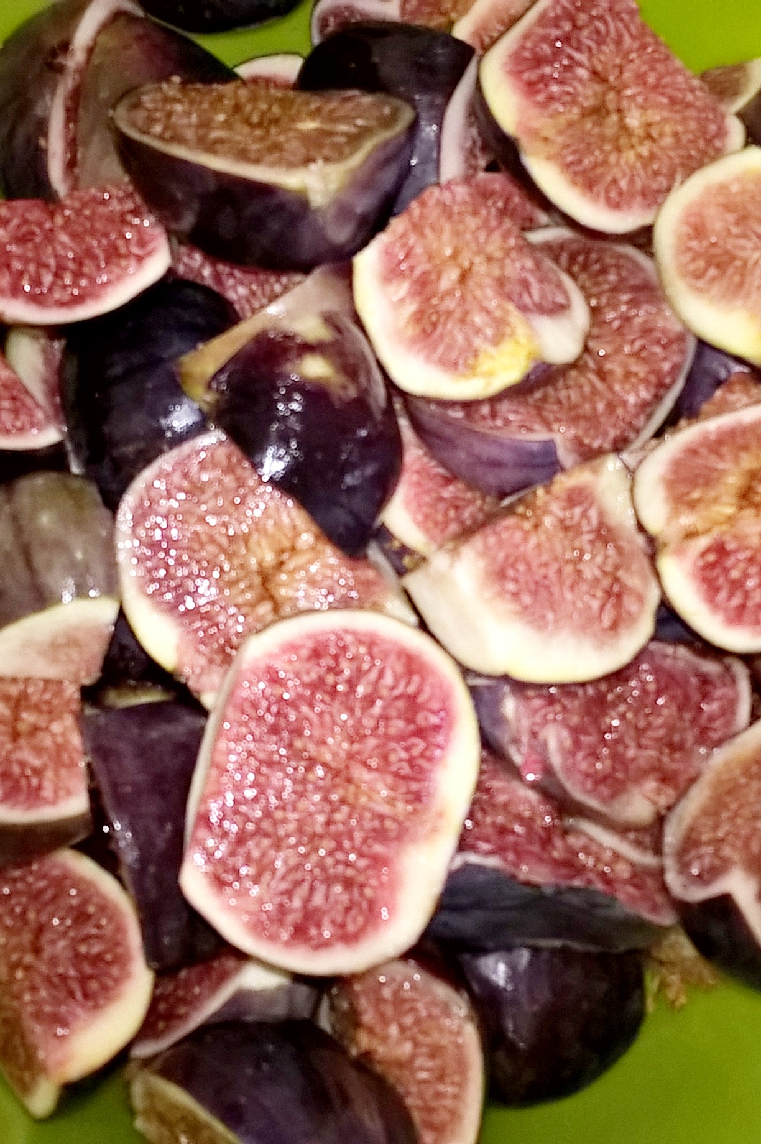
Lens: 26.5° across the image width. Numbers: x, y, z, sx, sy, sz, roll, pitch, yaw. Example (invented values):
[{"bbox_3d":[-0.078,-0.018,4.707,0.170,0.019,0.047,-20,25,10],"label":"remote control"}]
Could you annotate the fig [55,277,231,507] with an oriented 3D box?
[{"bbox_3d":[-0.048,-0.039,0.330,0.040,0.029,0.049,-11,78,-11],"label":"fig"}]

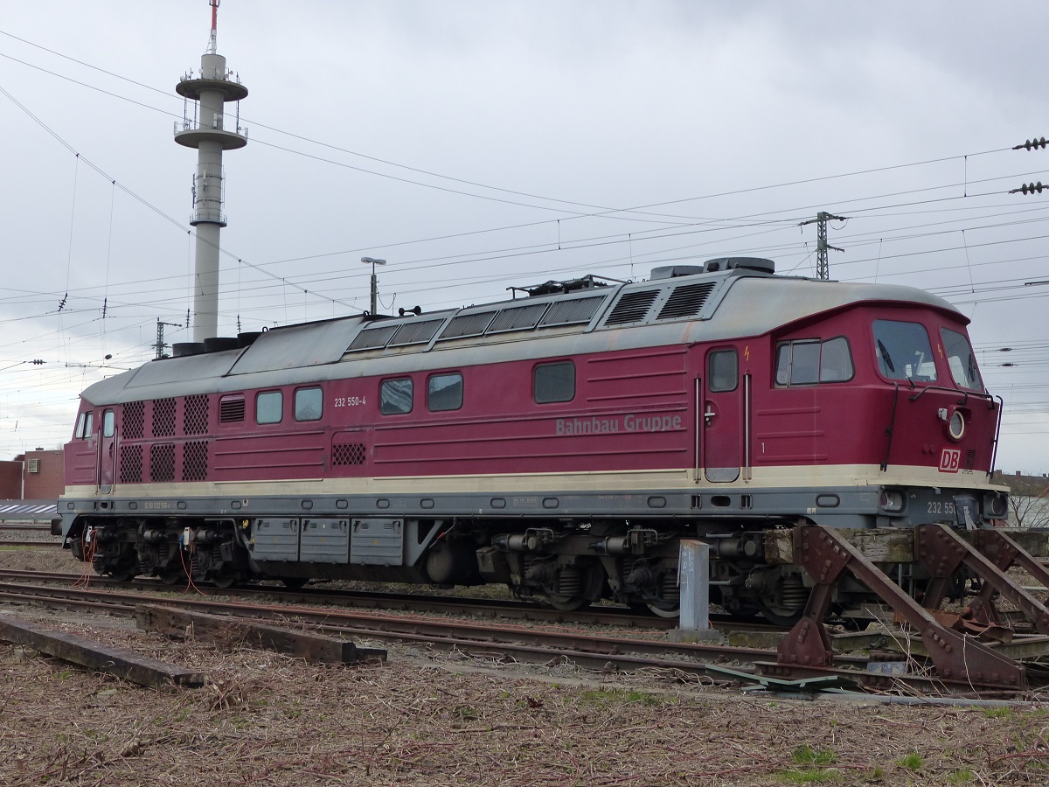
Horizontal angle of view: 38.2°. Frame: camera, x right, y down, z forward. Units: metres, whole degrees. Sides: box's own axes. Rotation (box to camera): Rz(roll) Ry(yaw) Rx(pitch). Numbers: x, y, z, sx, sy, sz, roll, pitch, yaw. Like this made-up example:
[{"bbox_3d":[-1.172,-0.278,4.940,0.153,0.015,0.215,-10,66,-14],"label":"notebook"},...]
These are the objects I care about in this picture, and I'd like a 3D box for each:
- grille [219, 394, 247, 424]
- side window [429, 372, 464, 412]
[{"bbox_3d":[-4.984,0.271,25.937,0.070,0.493,0.800,5,-7,-43],"label":"grille"},{"bbox_3d":[-1.126,-0.005,21.881,0.070,0.533,0.782,5,-7,-43],"label":"side window"}]

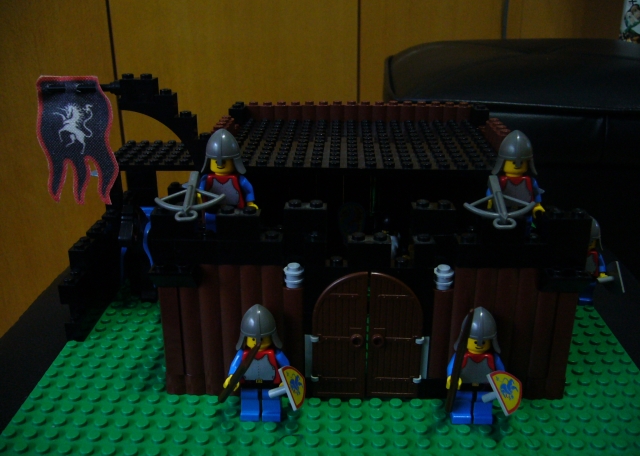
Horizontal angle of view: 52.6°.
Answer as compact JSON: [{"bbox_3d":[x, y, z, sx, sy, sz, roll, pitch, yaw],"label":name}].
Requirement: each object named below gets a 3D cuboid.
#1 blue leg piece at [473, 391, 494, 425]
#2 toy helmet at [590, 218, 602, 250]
[{"bbox_3d":[0.061,0.066,0.244,0.008,0.013,0.009,1,20,1],"label":"blue leg piece"},{"bbox_3d":[0.133,0.003,0.322,0.017,0.018,0.016,1,20,1],"label":"toy helmet"}]

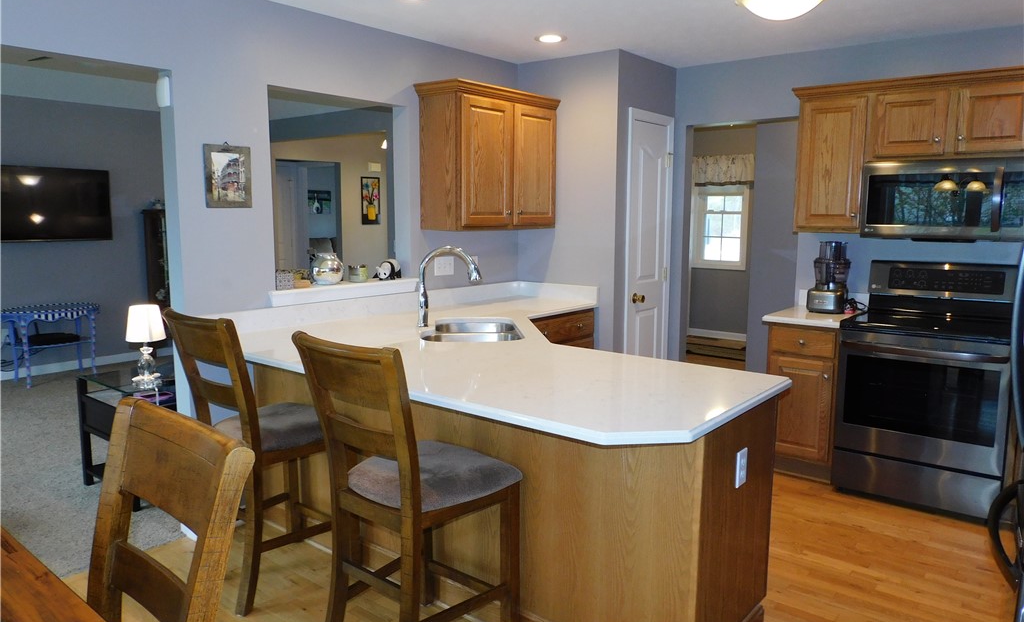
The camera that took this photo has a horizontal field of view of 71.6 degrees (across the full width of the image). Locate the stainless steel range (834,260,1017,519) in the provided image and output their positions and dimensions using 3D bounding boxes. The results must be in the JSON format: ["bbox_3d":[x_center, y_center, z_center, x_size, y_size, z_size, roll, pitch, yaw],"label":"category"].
[{"bbox_3d":[2.219,0.381,3.807,0.748,1.221,0.698,6,10,39],"label":"stainless steel range"}]

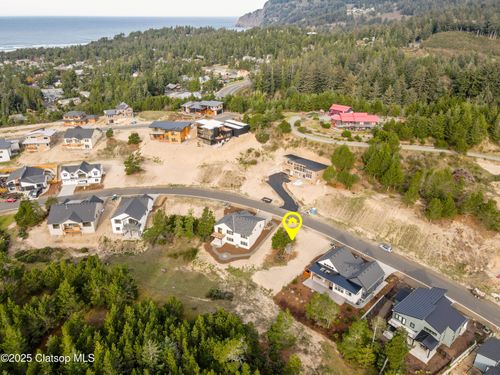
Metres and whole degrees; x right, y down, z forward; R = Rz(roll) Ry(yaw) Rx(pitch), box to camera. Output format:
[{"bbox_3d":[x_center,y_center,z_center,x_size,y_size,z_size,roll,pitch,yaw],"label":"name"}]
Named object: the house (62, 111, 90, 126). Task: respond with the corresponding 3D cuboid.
[{"bbox_3d":[-108.500,-43.472,217.247,12.500,7.800,9.500,4,27,7],"label":"house"}]

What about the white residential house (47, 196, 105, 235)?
[{"bbox_3d":[-69.600,11.350,140.510,16.750,7.880,15.760,-3,27,-6],"label":"white residential house"}]

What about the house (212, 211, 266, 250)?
[{"bbox_3d":[-3.990,14.710,135.430,15.070,8.370,18.220,12,29,22],"label":"house"}]

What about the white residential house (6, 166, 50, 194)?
[{"bbox_3d":[-104.800,-3.800,167.194,15.800,7.500,13.500,-5,27,-9],"label":"white residential house"}]

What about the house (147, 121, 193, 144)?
[{"bbox_3d":[-43.740,-30.840,191.080,20.880,8.670,10.830,5,27,9],"label":"house"}]

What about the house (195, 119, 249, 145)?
[{"bbox_3d":[-15.233,-31.993,191.106,16.500,8.600,26.500,22,34,37],"label":"house"}]

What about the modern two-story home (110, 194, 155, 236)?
[{"bbox_3d":[-47.860,10.550,141.780,12.900,8.180,17.040,0,27,1],"label":"modern two-story home"}]

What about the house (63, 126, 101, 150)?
[{"bbox_3d":[-92.170,-26.560,189.460,15.070,8.370,14.280,0,27,-1],"label":"house"}]

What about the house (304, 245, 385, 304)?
[{"bbox_3d":[29.970,24.870,106.030,18.220,7.190,15.460,23,34,38],"label":"house"}]

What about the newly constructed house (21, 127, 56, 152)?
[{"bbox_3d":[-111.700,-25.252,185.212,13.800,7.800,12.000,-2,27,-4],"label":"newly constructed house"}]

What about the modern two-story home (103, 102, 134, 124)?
[{"bbox_3d":[-85.080,-48.580,225.310,17.930,9.850,12.310,-5,27,-9],"label":"modern two-story home"}]

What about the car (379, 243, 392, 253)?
[{"bbox_3d":[48.358,21.591,122.916,1.850,1.600,4.600,-21,33,-36],"label":"car"}]

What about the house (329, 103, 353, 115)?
[{"bbox_3d":[60.000,-50.262,227.494,9.000,6.800,13.000,-24,35,-39],"label":"house"}]

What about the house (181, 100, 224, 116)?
[{"bbox_3d":[-31.800,-53.878,235.189,25.500,7.000,12.500,6,27,13],"label":"house"}]

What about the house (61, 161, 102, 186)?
[{"bbox_3d":[-82.130,-8.570,172.050,17.730,8.470,10.340,-4,27,-8],"label":"house"}]

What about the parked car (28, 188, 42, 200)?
[{"bbox_3d":[-98.774,2.798,160.409,1.950,1.750,4.800,-2,27,-4],"label":"parked car"}]

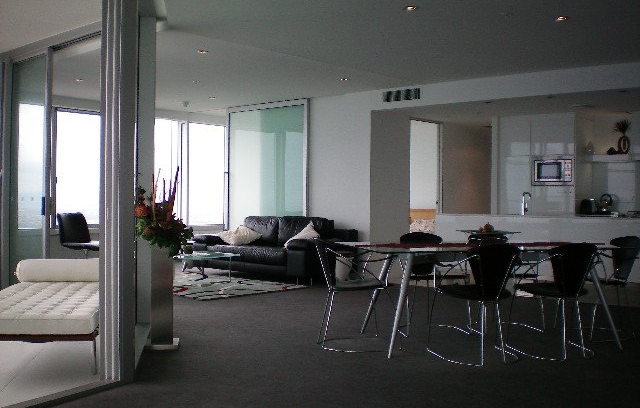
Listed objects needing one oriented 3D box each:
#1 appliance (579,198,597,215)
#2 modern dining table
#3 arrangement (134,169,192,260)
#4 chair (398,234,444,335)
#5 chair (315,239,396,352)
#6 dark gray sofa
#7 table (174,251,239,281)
[{"bbox_3d":[4.190,0.040,11.000,0.190,0.235,0.290,0,0,35],"label":"appliance"},{"bbox_3d":[1.225,0.685,5.340,2.000,0.730,1.100,0,0,-9],"label":"modern dining table"},{"bbox_3d":[-1.165,0.060,5.230,0.410,0.630,0.380,0,0,0],"label":"arrangement"},{"bbox_3d":[0.910,0.655,5.880,0.560,0.790,0.580,0,0,-9],"label":"chair"},{"bbox_3d":[0.265,0.655,5.310,0.580,0.790,0.560,0,0,-9],"label":"chair"},{"bbox_3d":[-0.700,0.635,10.120,2.220,0.830,1.000,0,0,39],"label":"dark gray sofa"},{"bbox_3d":[-1.750,0.880,9.650,1.000,0.340,0.950,0,0,39],"label":"table"}]

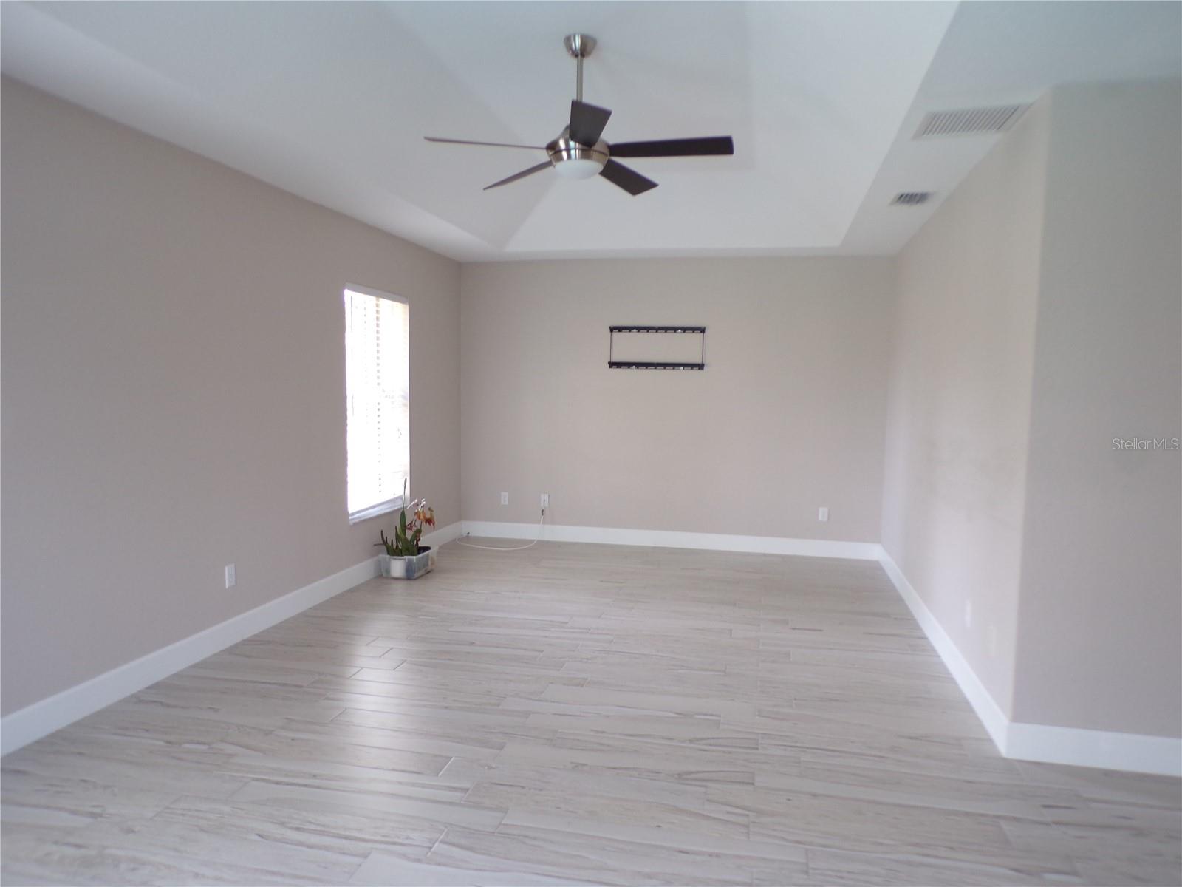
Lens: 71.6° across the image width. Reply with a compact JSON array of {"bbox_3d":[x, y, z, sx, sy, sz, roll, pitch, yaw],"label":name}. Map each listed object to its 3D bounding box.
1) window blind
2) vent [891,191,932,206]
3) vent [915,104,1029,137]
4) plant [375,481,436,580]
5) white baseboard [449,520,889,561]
[{"bbox_3d":[-1.516,-0.303,5.828,0.056,1.551,0.959,2,4,12],"label":"window blind"},{"bbox_3d":[1.768,-1.340,4.526,0.197,0.020,0.321,2,4,12],"label":"vent"},{"bbox_3d":[1.483,-1.250,3.221,0.366,0.020,0.364,2,4,12],"label":"vent"},{"bbox_3d":[-1.296,0.597,5.906,0.327,0.688,0.403,2,4,12],"label":"plant"},{"bbox_3d":[0.584,0.823,7.007,3.617,0.140,0.020,2,4,12],"label":"white baseboard"}]

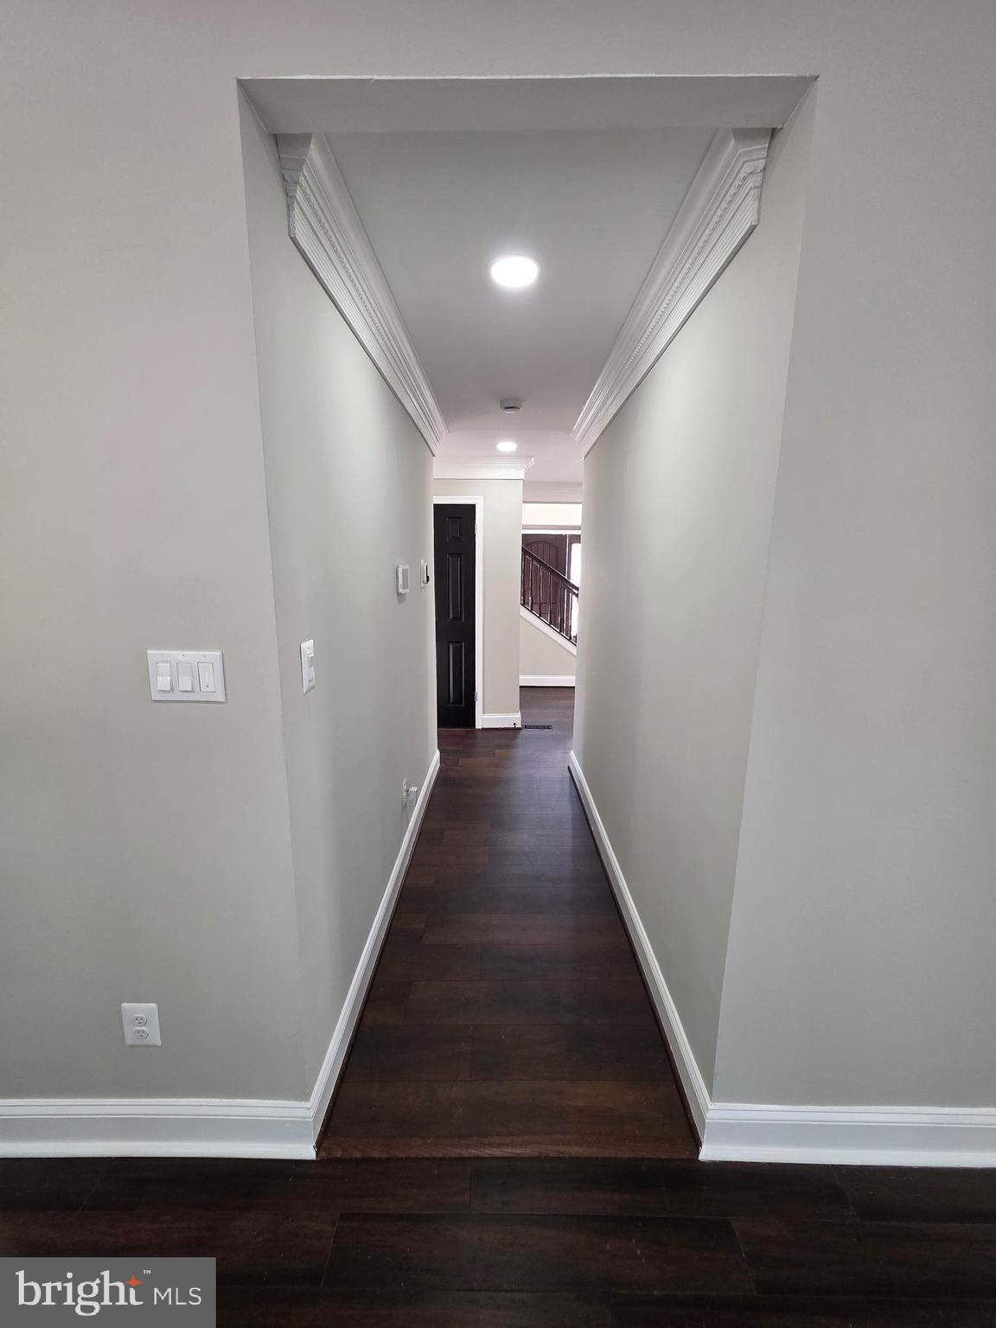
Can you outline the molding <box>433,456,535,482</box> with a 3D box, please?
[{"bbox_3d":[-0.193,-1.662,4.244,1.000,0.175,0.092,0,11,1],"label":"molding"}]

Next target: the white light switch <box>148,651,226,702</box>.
[{"bbox_3d":[-0.680,0.029,1.084,0.162,0.115,0.016,0,11,1],"label":"white light switch"}]

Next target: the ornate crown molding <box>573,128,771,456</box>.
[{"bbox_3d":[0.531,-1.260,2.228,0.092,0.181,2.550,0,11,1],"label":"ornate crown molding"}]

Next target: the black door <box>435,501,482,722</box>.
[{"bbox_3d":[-0.482,-0.389,4.554,0.590,2.030,0.050,0,11,1],"label":"black door"}]

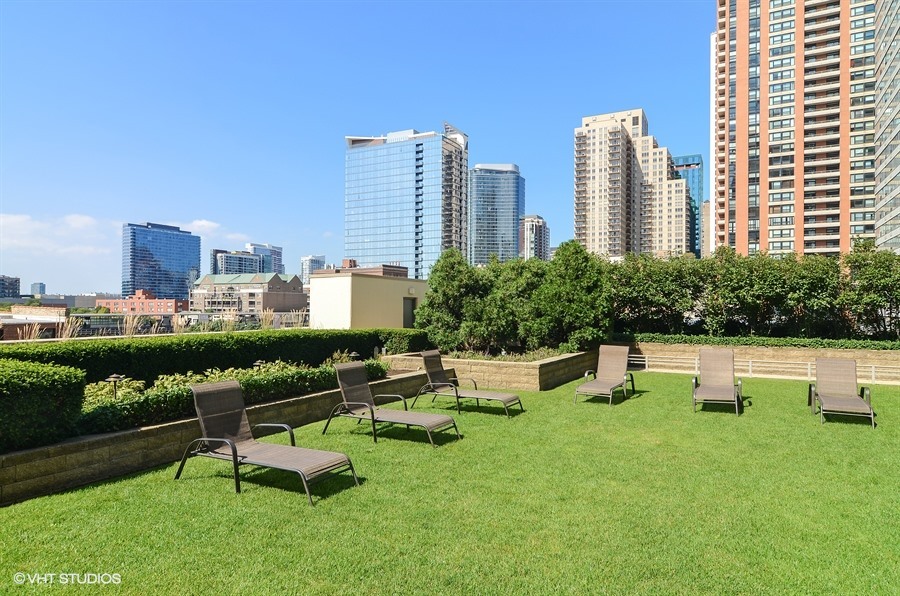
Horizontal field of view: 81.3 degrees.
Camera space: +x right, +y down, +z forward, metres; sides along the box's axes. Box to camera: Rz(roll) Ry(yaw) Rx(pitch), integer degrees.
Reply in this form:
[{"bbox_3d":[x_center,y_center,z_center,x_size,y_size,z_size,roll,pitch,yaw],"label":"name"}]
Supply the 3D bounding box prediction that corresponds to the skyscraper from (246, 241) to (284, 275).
[{"bbox_3d":[-216.562,-19.230,611.414,17.000,83.736,39.000,0,-1,30],"label":"skyscraper"}]

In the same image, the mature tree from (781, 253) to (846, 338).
[{"bbox_3d":[9.159,-0.038,13.200,1.650,2.217,1.600,0,-1,27],"label":"mature tree"}]

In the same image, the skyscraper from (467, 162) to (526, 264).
[{"bbox_3d":[40.072,-45.438,458.255,42.000,137.000,26.000,0,-1,13],"label":"skyscraper"}]

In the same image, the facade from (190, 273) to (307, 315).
[{"bbox_3d":[-83.080,3.244,215.190,44.500,22.120,21.000,0,-1,30],"label":"facade"}]

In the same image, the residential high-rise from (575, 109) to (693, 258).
[{"bbox_3d":[87.676,-31.248,249.414,47.000,101.500,40.000,0,-1,26],"label":"residential high-rise"}]

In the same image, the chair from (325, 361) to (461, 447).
[{"bbox_3d":[-0.827,1.467,7.485,1.879,0.997,0.813,0,-1,30],"label":"chair"}]

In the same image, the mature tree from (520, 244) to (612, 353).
[{"bbox_3d":[2.960,-0.050,13.200,2.250,2.797,2.100,0,-1,27],"label":"mature tree"}]

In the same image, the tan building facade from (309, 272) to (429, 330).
[{"bbox_3d":[-2.846,0.635,21.492,2.000,2.942,6.000,0,-1,30],"label":"tan building facade"}]

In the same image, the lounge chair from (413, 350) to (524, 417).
[{"bbox_3d":[0.297,1.357,8.459,1.727,0.901,0.734,0,-1,27],"label":"lounge chair"}]

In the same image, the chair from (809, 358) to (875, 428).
[{"bbox_3d":[6.644,1.566,8.901,0.813,0.875,1.990,-1,-1,32],"label":"chair"}]

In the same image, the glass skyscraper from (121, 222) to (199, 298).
[{"bbox_3d":[-287.069,-23.526,525.014,21.000,89.486,68.000,0,-1,30],"label":"glass skyscraper"}]

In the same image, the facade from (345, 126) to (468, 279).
[{"bbox_3d":[-18.984,-25.962,233.450,48.800,90.000,25.000,0,-1,26],"label":"facade"}]

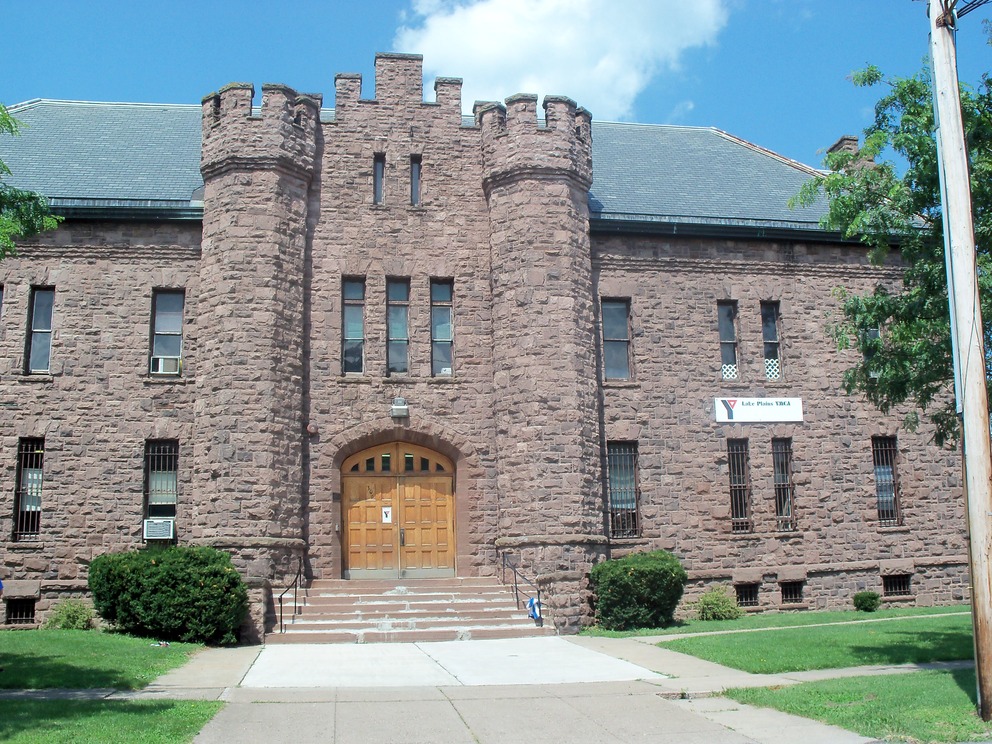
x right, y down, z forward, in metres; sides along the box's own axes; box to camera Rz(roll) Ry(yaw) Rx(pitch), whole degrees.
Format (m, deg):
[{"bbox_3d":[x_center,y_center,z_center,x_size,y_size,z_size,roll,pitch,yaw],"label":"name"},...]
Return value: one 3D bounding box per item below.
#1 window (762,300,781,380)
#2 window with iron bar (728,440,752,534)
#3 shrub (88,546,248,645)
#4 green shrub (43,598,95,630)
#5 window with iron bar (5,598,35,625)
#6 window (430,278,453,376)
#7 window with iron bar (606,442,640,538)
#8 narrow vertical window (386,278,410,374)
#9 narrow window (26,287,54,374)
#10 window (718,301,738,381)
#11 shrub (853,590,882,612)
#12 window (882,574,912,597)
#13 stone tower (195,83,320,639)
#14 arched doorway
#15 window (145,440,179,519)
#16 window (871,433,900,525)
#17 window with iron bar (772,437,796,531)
[{"bbox_3d":[6.939,-0.769,25.334,0.533,2.082,0.200,1,-10,-9],"label":"window"},{"bbox_3d":[5.938,2.780,24.505,0.538,2.311,0.200,1,-10,-9],"label":"window with iron bar"},{"bbox_3d":[-6.393,4.382,19.838,2.868,1.836,1.800,0,-9,-9],"label":"shrub"},{"bbox_3d":[-9.193,5.200,21.575,1.100,0.660,0.900,1,-12,-10],"label":"green shrub"},{"bbox_3d":[-10.427,5.284,22.093,0.660,0.513,0.200,1,-12,-10],"label":"window with iron bar"},{"bbox_3d":[-1.234,-1.013,22.831,0.500,2.260,0.200,0,-9,-9],"label":"window"},{"bbox_3d":[3.135,2.945,24.929,0.769,2.369,0.200,1,-12,-10],"label":"window with iron bar"},{"bbox_3d":[-2.396,-1.096,24.563,0.584,2.419,0.200,1,-12,-10],"label":"narrow vertical window"},{"bbox_3d":[-10.138,-0.900,22.409,0.558,2.088,0.200,1,-10,-9],"label":"narrow window"},{"bbox_3d":[5.811,-0.767,25.138,0.520,2.068,0.200,1,-10,-9],"label":"window"},{"bbox_3d":[8.999,5.543,24.299,0.720,0.520,0.700,1,-12,-10],"label":"shrub"},{"bbox_3d":[10.188,5.452,25.581,0.743,0.532,0.200,1,-12,-10],"label":"window"},{"bbox_3d":[-5.308,-0.264,22.207,2.550,12.267,2.550,1,-10,-9],"label":"stone tower"},{"bbox_3d":[-2.187,3.090,22.378,2.530,3.000,0.150,0,-9,-9],"label":"arched doorway"},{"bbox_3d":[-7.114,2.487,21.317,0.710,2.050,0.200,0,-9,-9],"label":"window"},{"bbox_3d":[9.263,2.586,23.792,0.640,2.070,0.200,0,-9,-9],"label":"window"},{"bbox_3d":[7.078,2.783,24.702,0.545,2.313,0.200,1,-10,-9],"label":"window with iron bar"}]

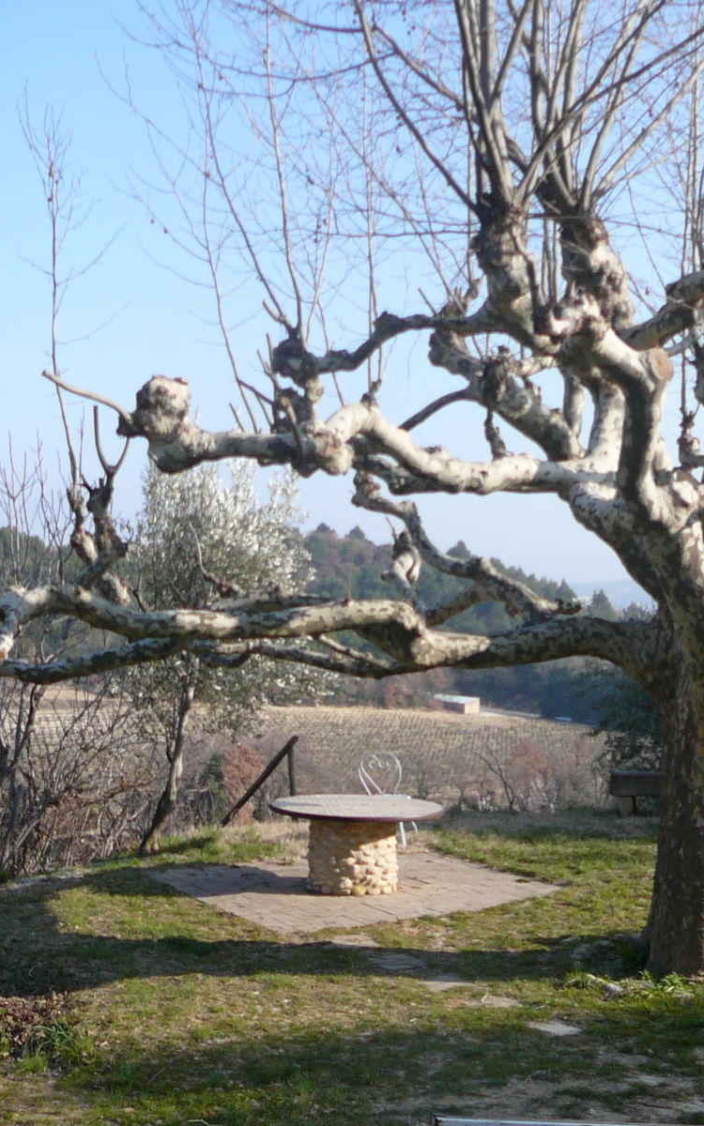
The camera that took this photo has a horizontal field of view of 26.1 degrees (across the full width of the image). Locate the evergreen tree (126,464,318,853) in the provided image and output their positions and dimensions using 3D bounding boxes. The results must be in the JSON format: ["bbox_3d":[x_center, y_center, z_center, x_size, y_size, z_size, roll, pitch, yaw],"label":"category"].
[{"bbox_3d":[-1.286,0.934,15.200,2.000,3.950,2.000,0,-2,0],"label":"evergreen tree"}]

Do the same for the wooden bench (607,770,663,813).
[{"bbox_3d":[4.079,2.930,19.300,1.500,0.580,0.500,0,-2,6],"label":"wooden bench"}]

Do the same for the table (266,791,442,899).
[{"bbox_3d":[0.036,2.492,13.300,1.540,0.730,1.540,0,-2,0],"label":"table"}]

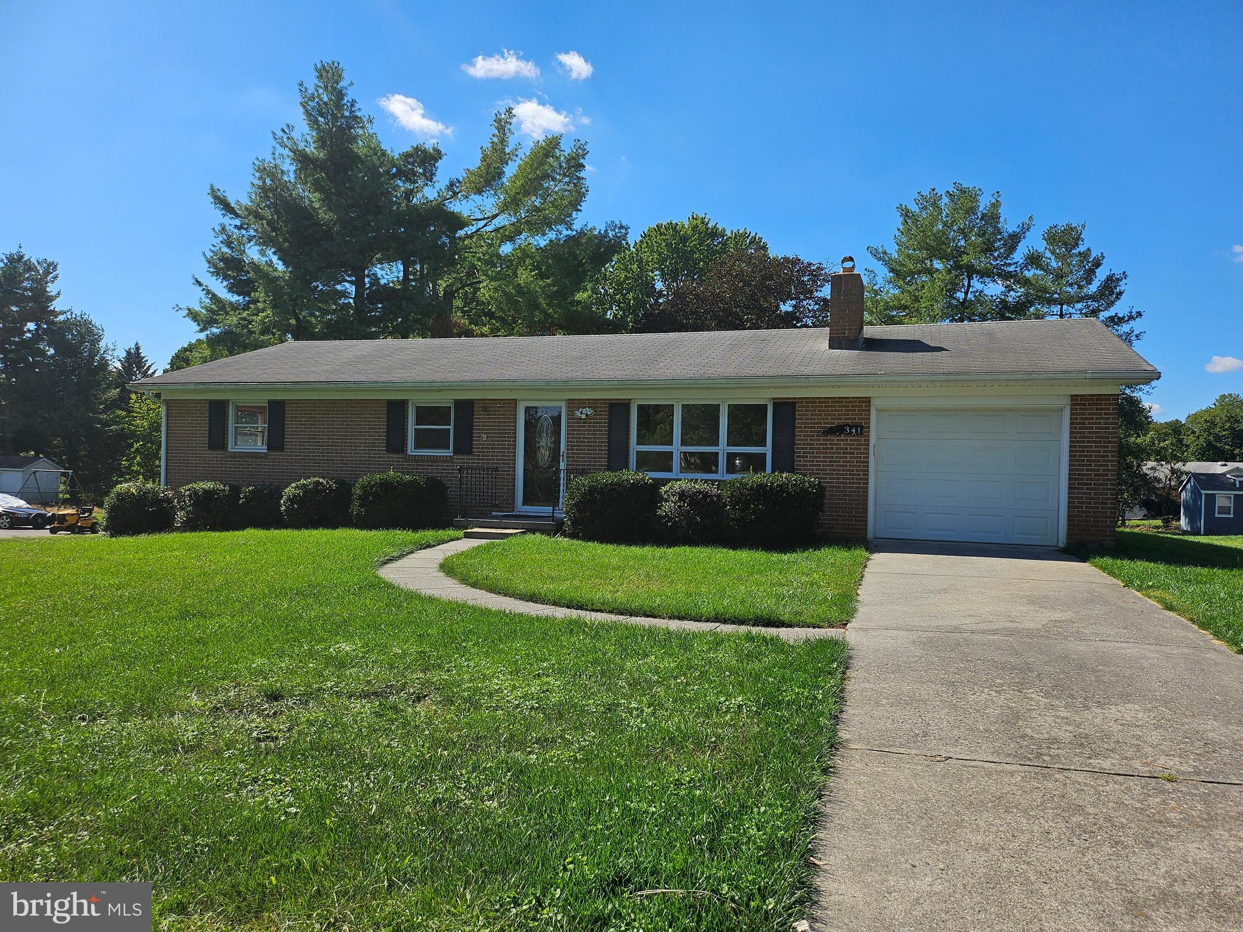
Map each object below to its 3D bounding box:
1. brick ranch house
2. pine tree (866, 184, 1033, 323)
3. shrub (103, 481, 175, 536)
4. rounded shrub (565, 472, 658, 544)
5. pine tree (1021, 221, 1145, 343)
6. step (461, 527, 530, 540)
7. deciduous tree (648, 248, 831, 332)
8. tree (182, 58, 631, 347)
[{"bbox_3d":[0.075,-1.329,19.843,19.200,5.100,9.500,1,0,18],"label":"brick ranch house"},{"bbox_3d":[14.355,-5.070,38.002,6.884,14.736,7.200,1,0,0],"label":"pine tree"},{"bbox_3d":[-9.930,0.840,17.718,1.450,1.150,1.350,1,0,18],"label":"shrub"},{"bbox_3d":[-0.184,0.649,14.332,1.550,1.160,1.400,1,0,18],"label":"rounded shrub"},{"bbox_3d":[19.655,-4.035,37.002,4.561,12.901,5.000,1,0,0],"label":"pine tree"},{"bbox_3d":[-2.093,1.151,14.329,0.950,0.130,0.460,1,0,18],"label":"step"},{"bbox_3d":[4.707,-3.334,35.002,7.424,11.039,7.300,1,0,0],"label":"deciduous tree"},{"bbox_3d":[-10.123,-8.175,39.002,19.320,20.255,14.000,1,0,0],"label":"tree"}]

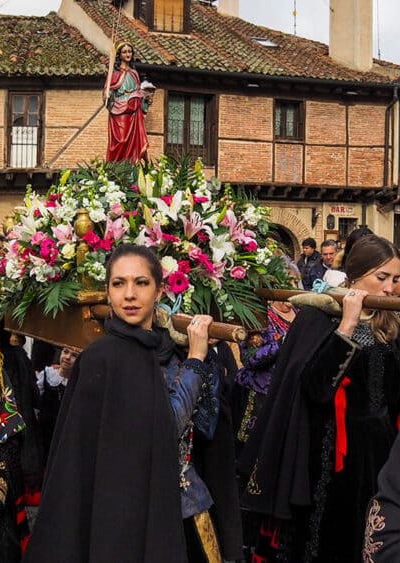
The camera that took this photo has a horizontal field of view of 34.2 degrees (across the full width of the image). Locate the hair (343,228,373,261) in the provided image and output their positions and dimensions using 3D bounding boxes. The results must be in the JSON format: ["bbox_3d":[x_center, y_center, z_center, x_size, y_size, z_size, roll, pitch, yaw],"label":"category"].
[{"bbox_3d":[0.800,-0.155,3.200,0.190,0.240,0.220,-1,2,-41],"label":"hair"}]

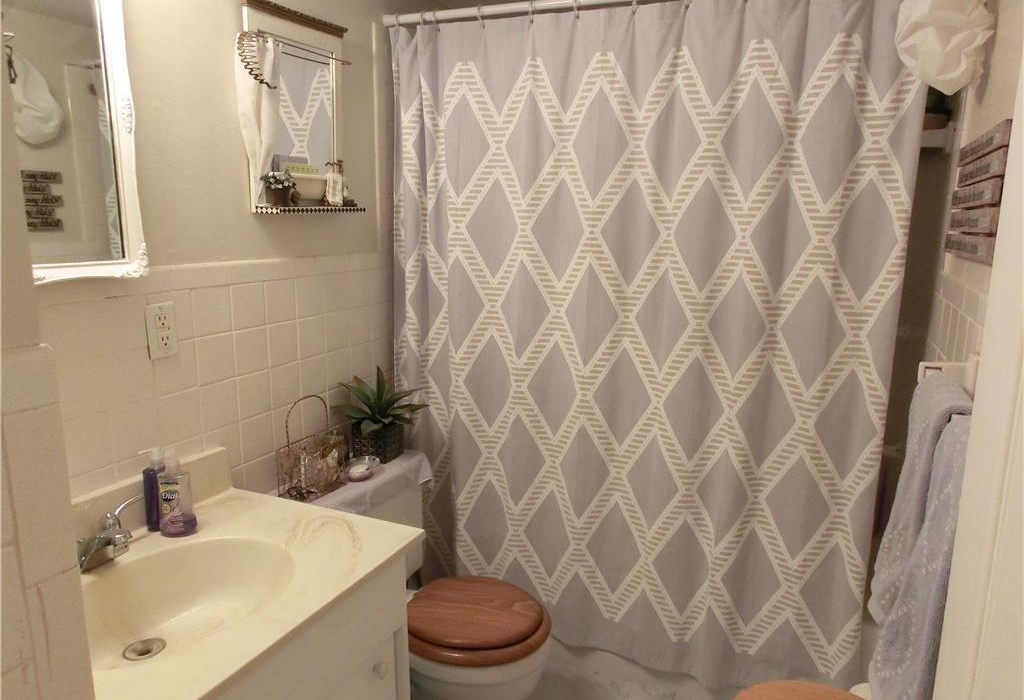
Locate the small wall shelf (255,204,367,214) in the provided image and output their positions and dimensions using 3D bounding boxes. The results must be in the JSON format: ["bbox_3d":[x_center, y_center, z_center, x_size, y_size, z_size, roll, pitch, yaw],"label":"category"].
[{"bbox_3d":[-0.505,-0.358,1.813,0.080,0.018,0.335,5,12,24],"label":"small wall shelf"}]

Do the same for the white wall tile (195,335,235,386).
[{"bbox_3d":[-0.686,0.021,1.643,0.010,0.109,0.109,5,12,24],"label":"white wall tile"}]

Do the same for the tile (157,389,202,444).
[{"bbox_3d":[-0.728,0.145,1.551,0.010,0.108,0.108,5,12,24],"label":"tile"}]

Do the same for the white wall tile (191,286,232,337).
[{"bbox_3d":[-0.677,-0.086,1.599,0.009,0.108,0.108,6,12,24],"label":"white wall tile"}]

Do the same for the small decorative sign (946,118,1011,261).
[{"bbox_3d":[0.807,-0.261,1.245,0.013,0.213,0.505,6,12,24],"label":"small decorative sign"}]

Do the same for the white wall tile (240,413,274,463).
[{"bbox_3d":[-0.642,0.220,1.784,0.010,0.109,0.109,5,12,24],"label":"white wall tile"}]

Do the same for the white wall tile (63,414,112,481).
[{"bbox_3d":[-0.816,0.184,1.347,0.009,0.108,0.108,6,12,24],"label":"white wall tile"}]

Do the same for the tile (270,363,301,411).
[{"bbox_3d":[-0.592,0.091,1.845,0.010,0.108,0.108,5,12,24],"label":"tile"}]

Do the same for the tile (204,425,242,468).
[{"bbox_3d":[-0.683,0.235,1.669,0.010,0.108,0.108,5,12,24],"label":"tile"}]

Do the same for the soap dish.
[{"bbox_3d":[-0.405,0.328,1.925,0.095,0.038,0.115,5,12,24],"label":"soap dish"}]

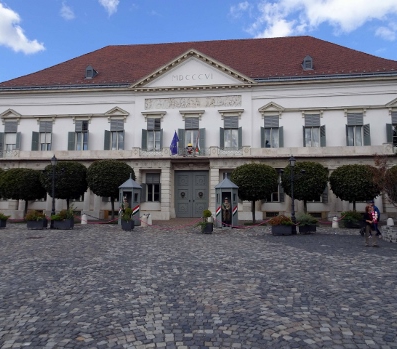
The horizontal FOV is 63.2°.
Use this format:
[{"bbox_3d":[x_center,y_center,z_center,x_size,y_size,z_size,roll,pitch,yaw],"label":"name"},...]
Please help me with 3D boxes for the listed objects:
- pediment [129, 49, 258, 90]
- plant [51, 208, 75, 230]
[{"bbox_3d":[-0.476,-9.128,28.563,10.972,3.561,0.950,0,-5,6],"label":"pediment"},{"bbox_3d":[-8.011,2.616,19.267,1.400,1.320,0.750,0,-5,7],"label":"plant"}]

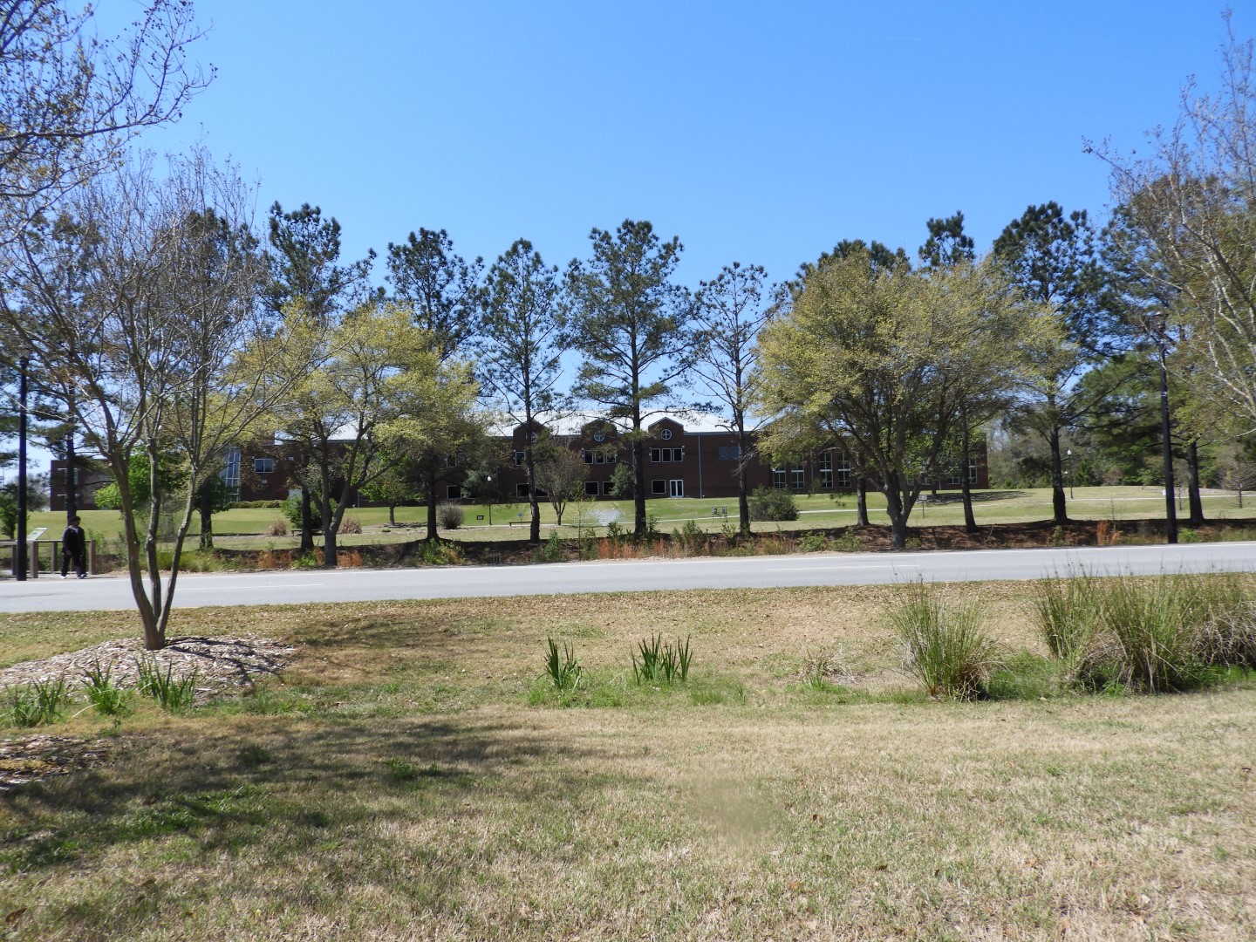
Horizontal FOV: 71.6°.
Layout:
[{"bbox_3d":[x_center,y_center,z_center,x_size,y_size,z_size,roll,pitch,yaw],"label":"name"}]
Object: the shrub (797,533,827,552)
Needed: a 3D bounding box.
[{"bbox_3d":[5.577,2.171,26.400,0.900,0.580,0.800,-1,-3,0],"label":"shrub"}]

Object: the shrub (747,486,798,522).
[{"bbox_3d":[9.672,2.157,58.000,3.400,2.350,2.900,-1,-3,0],"label":"shrub"}]

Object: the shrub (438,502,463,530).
[{"bbox_3d":[-11.796,2.941,58.000,1.720,1.780,1.650,-1,-3,0],"label":"shrub"}]

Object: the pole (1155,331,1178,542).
[{"bbox_3d":[15.059,-1.027,24.300,0.300,6.250,0.300,-1,-3,0],"label":"pole"}]

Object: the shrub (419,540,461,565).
[{"bbox_3d":[-5.545,2.403,25.700,1.270,0.800,1.000,-1,-3,0],"label":"shrub"}]

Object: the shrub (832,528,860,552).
[{"bbox_3d":[6.604,2.082,26.400,0.870,0.740,0.780,-1,-3,0],"label":"shrub"}]

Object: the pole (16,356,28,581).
[{"bbox_3d":[-16.672,-0.122,24.000,0.300,6.350,0.300,-1,-3,0],"label":"pole"}]

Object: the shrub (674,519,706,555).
[{"bbox_3d":[1.918,2.023,26.800,0.970,1.120,0.880,-1,-3,0],"label":"shrub"}]

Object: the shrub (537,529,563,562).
[{"bbox_3d":[-2.297,2.195,25.800,0.780,1.000,0.740,-1,-3,0],"label":"shrub"}]

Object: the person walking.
[{"bbox_3d":[-15.393,2.127,24.200,0.580,1.750,0.520,-2,-3,17],"label":"person walking"}]

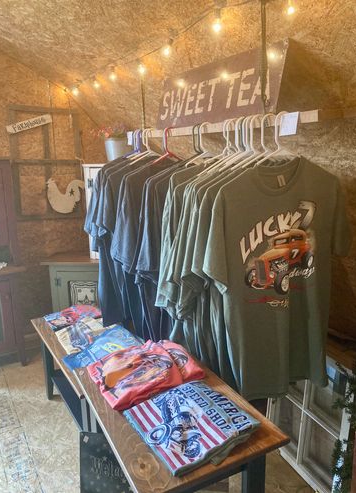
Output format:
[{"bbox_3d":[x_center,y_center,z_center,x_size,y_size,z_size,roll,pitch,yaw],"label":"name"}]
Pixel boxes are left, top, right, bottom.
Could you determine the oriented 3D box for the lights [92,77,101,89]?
[{"bbox_3d":[-0.475,-0.957,2.327,0.044,0.066,0.044,-6,14,-28],"label":"lights"}]

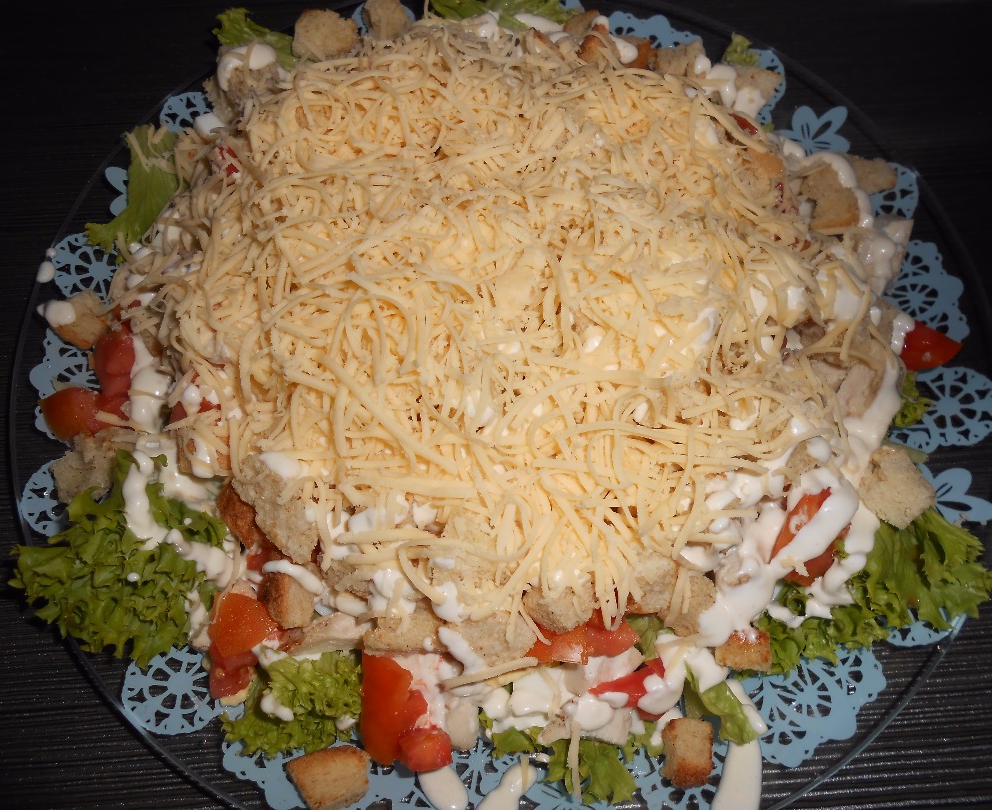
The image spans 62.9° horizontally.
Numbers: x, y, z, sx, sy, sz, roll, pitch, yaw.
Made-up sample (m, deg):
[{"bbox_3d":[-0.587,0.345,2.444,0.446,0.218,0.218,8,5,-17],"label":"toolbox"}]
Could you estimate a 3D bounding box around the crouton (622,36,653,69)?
[{"bbox_3d":[0.053,-0.134,0.310,0.014,0.012,0.013,-9,67,-4],"label":"crouton"}]

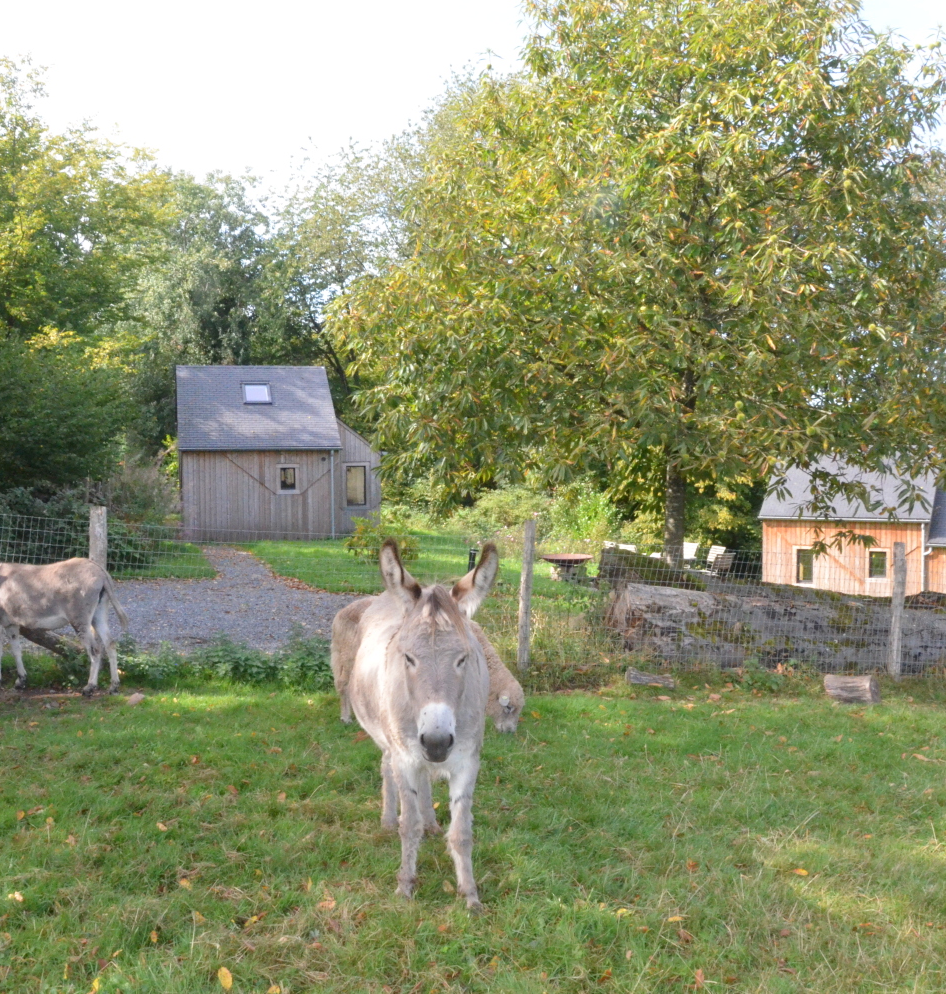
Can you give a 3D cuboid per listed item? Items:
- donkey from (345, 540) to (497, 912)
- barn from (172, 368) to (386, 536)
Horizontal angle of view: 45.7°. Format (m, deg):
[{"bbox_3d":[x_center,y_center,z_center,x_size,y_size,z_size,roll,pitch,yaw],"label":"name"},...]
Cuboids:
[{"bbox_3d":[-0.205,0.815,4.416,0.500,1.320,1.450,-1,2,-9],"label":"donkey"},{"bbox_3d":[-5.977,-1.426,35.026,5.800,5.120,6.200,-1,2,-10],"label":"barn"}]

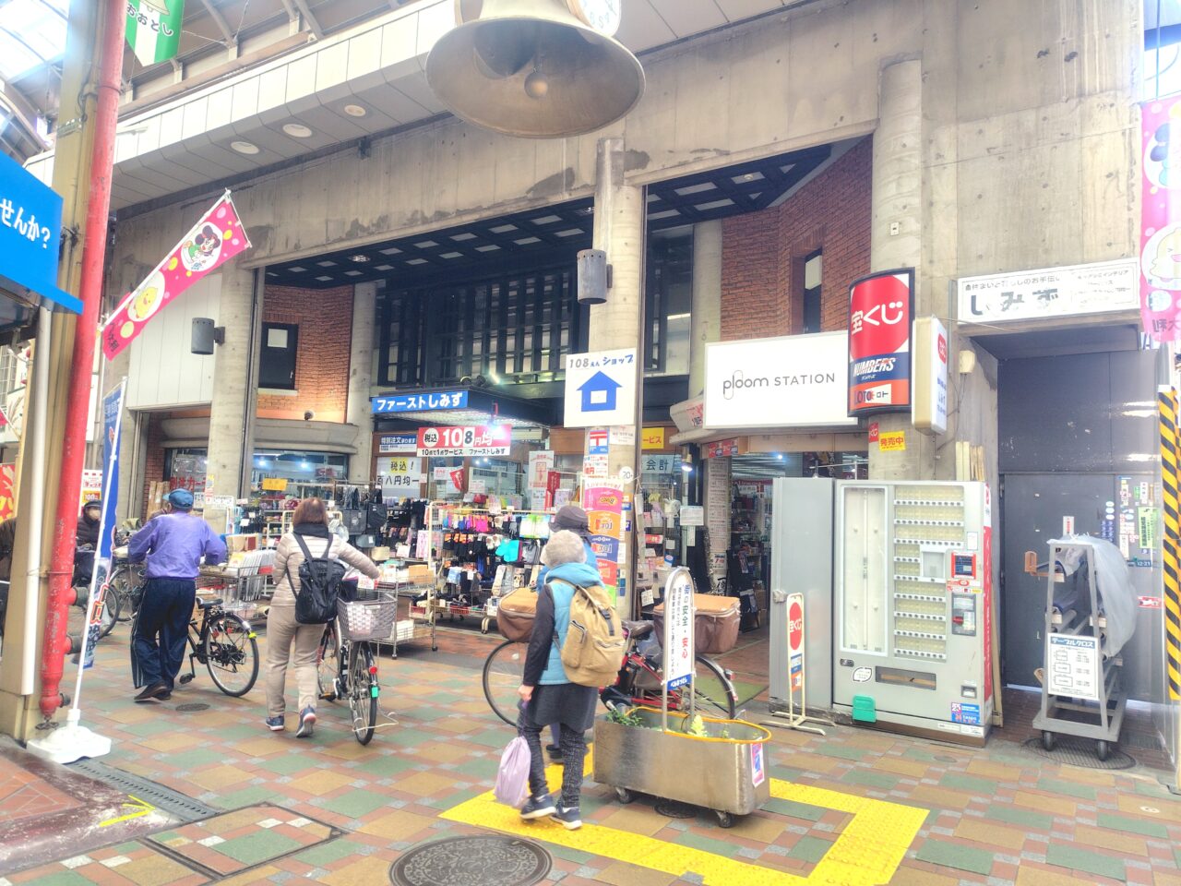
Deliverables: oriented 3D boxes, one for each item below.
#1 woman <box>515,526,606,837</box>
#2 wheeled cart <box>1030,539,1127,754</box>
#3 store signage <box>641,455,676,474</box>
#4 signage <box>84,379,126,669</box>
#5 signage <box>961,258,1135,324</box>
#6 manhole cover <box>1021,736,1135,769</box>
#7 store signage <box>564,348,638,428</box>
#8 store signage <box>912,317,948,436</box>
[{"bbox_3d":[-0.128,1.170,3.991,0.480,1.450,0.480,-2,-6,38],"label":"woman"},{"bbox_3d":[3.688,1.448,5.897,0.540,1.450,1.360,-2,-6,36],"label":"wheeled cart"},{"bbox_3d":[0.849,0.266,9.822,0.460,0.240,0.040,-1,-6,32],"label":"store signage"},{"bbox_3d":[-3.207,0.510,5.171,0.200,1.850,0.580,4,-6,-22],"label":"signage"},{"bbox_3d":[3.619,-1.188,6.272,1.220,0.390,0.100,-1,-6,31],"label":"signage"},{"bbox_3d":[3.396,2.160,5.461,0.660,0.030,0.650,-1,-6,32],"label":"manhole cover"},{"bbox_3d":[0.104,-0.563,7.994,0.840,0.770,0.080,-1,-6,32],"label":"store signage"},{"bbox_3d":[2.729,-0.523,6.312,0.160,0.830,0.550,-1,-6,32],"label":"store signage"}]

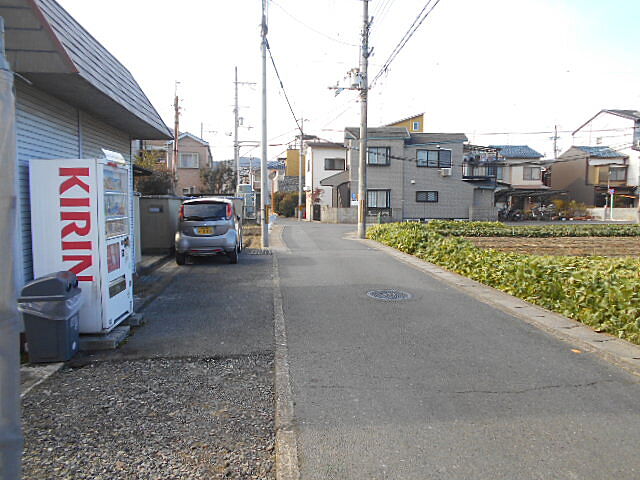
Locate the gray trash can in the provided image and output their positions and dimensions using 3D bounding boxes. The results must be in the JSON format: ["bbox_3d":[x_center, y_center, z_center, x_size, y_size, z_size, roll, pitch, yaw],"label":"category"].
[{"bbox_3d":[-2.621,0.725,4.705,0.430,0.850,0.420,-1,5,-9],"label":"gray trash can"}]

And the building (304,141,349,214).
[{"bbox_3d":[0.542,-5.028,41.235,3.600,6.600,6.000,-1,4,-6],"label":"building"}]

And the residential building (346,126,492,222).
[{"bbox_3d":[7.592,-5.268,39.011,10.600,7.400,8.000,0,4,0],"label":"residential building"}]

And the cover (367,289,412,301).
[{"bbox_3d":[1.136,0.909,7.858,0.720,0.040,0.720,0,5,-6],"label":"cover"}]

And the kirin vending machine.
[{"bbox_3d":[-2.635,0.040,5.500,0.740,1.830,0.970,0,4,-5],"label":"kirin vending machine"}]

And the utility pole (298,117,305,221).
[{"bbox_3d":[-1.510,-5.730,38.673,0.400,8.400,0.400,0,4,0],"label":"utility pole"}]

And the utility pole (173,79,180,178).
[{"bbox_3d":[-8.732,-5.216,29.139,0.450,8.500,0.420,0,5,-6],"label":"utility pole"}]

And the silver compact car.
[{"bbox_3d":[-2.832,-0.308,12.646,1.475,1.600,3.395,-1,4,-7],"label":"silver compact car"}]

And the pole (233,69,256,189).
[{"bbox_3d":[-6.395,-8.133,40.473,2.000,12.400,0.500,0,5,-6],"label":"pole"}]

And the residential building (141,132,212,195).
[{"bbox_3d":[-11.811,-5.200,40.020,5.300,6.600,6.500,0,5,-6],"label":"residential building"}]

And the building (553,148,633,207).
[{"bbox_3d":[26.591,-5.713,47.003,4.400,7.000,7.400,0,4,0],"label":"building"}]

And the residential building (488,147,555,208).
[{"bbox_3d":[18.591,-5.671,46.604,4.600,7.000,7.500,0,4,0],"label":"residential building"}]

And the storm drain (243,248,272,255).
[{"bbox_3d":[-1.805,0.385,13.952,0.870,0.050,1.150,0,5,-6],"label":"storm drain"}]

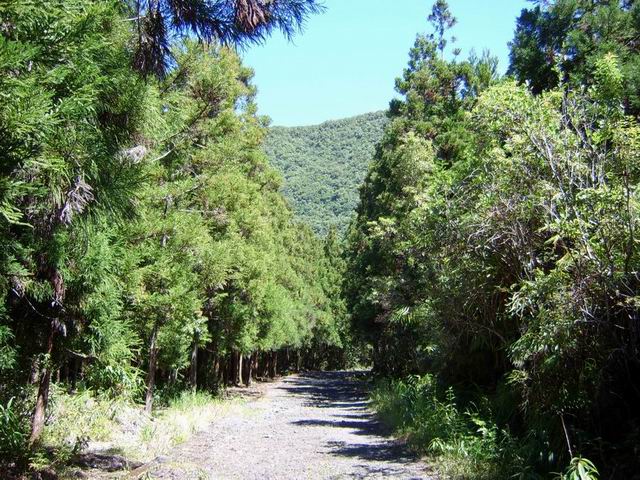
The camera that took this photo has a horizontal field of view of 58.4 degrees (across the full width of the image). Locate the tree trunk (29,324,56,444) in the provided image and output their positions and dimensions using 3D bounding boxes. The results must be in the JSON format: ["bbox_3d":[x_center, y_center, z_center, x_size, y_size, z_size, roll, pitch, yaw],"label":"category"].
[{"bbox_3d":[-4.500,2.310,9.300,0.210,1.950,0.210,0,-12,0],"label":"tree trunk"}]

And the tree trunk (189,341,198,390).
[{"bbox_3d":[-3.970,3.930,17.960,0.200,1.550,0.200,0,-12,0],"label":"tree trunk"}]

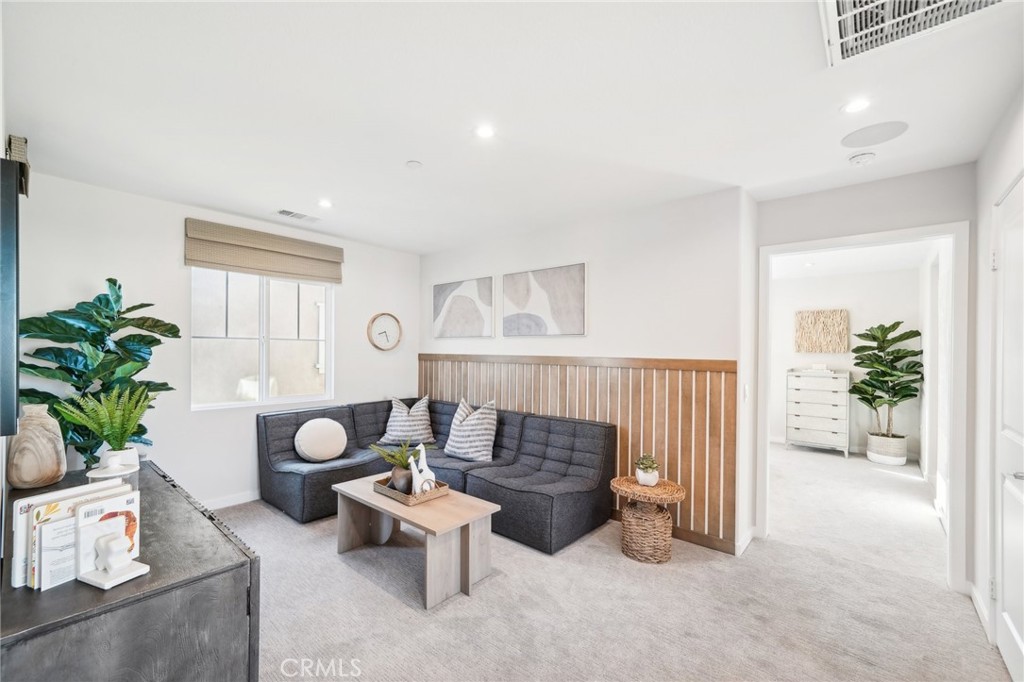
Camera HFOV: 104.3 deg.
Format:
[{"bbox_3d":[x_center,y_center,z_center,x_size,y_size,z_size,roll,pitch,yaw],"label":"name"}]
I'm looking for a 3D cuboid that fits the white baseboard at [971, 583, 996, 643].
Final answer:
[{"bbox_3d":[2.421,1.388,2.055,0.016,0.086,0.470,0,-1,42],"label":"white baseboard"}]

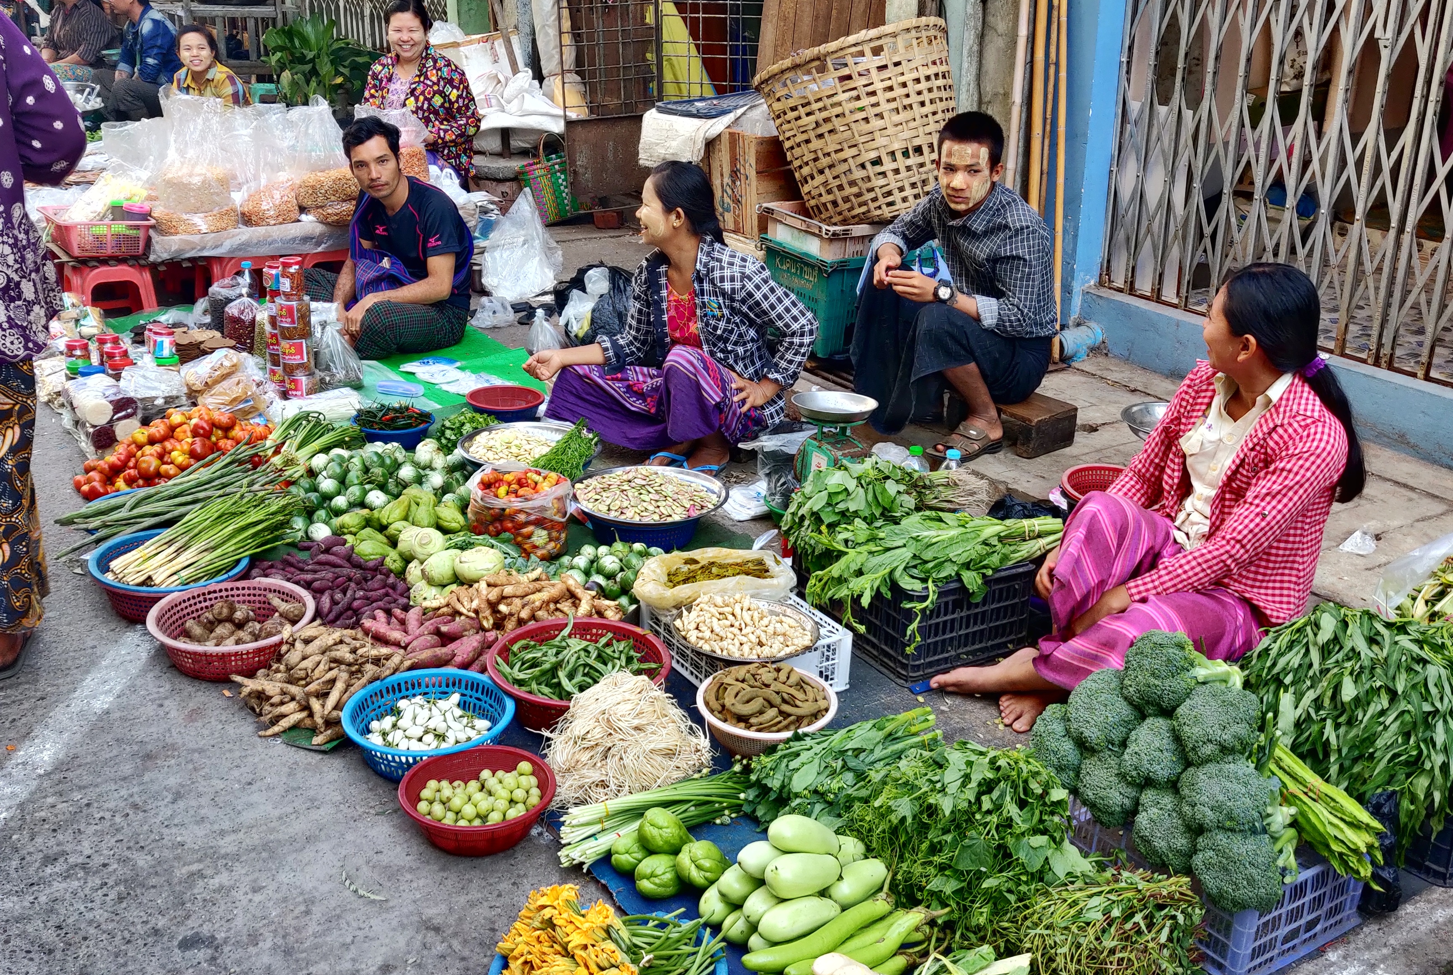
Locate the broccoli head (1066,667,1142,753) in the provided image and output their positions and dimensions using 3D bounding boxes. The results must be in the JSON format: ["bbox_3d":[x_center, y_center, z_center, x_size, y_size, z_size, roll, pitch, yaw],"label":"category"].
[{"bbox_3d":[0.610,0.359,2.278,0.130,0.135,0.130,7,24,16],"label":"broccoli head"}]

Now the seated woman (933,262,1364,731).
[{"bbox_3d":[0.855,-0.004,2.733,0.710,0.860,0.500,-17,28,-34],"label":"seated woman"}]

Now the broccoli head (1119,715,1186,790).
[{"bbox_3d":[0.657,0.406,2.150,0.120,0.115,0.115,0,26,0],"label":"broccoli head"}]

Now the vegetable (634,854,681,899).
[{"bbox_3d":[-0.111,0.624,2.249,0.075,0.073,0.088,9,27,18],"label":"vegetable"}]

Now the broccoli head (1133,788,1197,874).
[{"bbox_3d":[0.657,0.510,2.082,0.120,0.120,0.115,-17,30,-31],"label":"broccoli head"}]

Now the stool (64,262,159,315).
[{"bbox_3d":[-2.434,-0.795,5.481,0.330,0.200,0.280,-13,26,-27],"label":"stool"}]

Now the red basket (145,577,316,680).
[{"bbox_3d":[-1.023,0.301,2.913,0.333,0.095,0.333,0,23,0],"label":"red basket"}]

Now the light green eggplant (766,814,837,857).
[{"bbox_3d":[0.118,0.547,2.203,0.125,0.066,0.064,9,25,19],"label":"light green eggplant"}]

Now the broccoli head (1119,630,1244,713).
[{"bbox_3d":[0.755,0.304,2.329,0.185,0.145,0.145,-1,23,-23],"label":"broccoli head"}]

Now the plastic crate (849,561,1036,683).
[{"bbox_3d":[0.399,0.193,3.077,0.335,0.228,0.430,-14,28,-28],"label":"plastic crate"}]

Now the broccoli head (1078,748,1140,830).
[{"bbox_3d":[0.614,0.485,2.246,0.115,0.115,0.125,-4,-7,27],"label":"broccoli head"}]

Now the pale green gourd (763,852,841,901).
[{"bbox_3d":[0.113,0.574,2.060,0.122,0.074,0.074,-11,25,-24],"label":"pale green gourd"}]

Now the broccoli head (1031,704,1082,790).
[{"bbox_3d":[0.537,0.417,2.233,0.130,0.140,0.130,-17,29,-33],"label":"broccoli head"}]

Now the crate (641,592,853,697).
[{"bbox_3d":[0.043,0.313,2.941,0.318,0.130,0.315,-10,26,-20],"label":"crate"}]

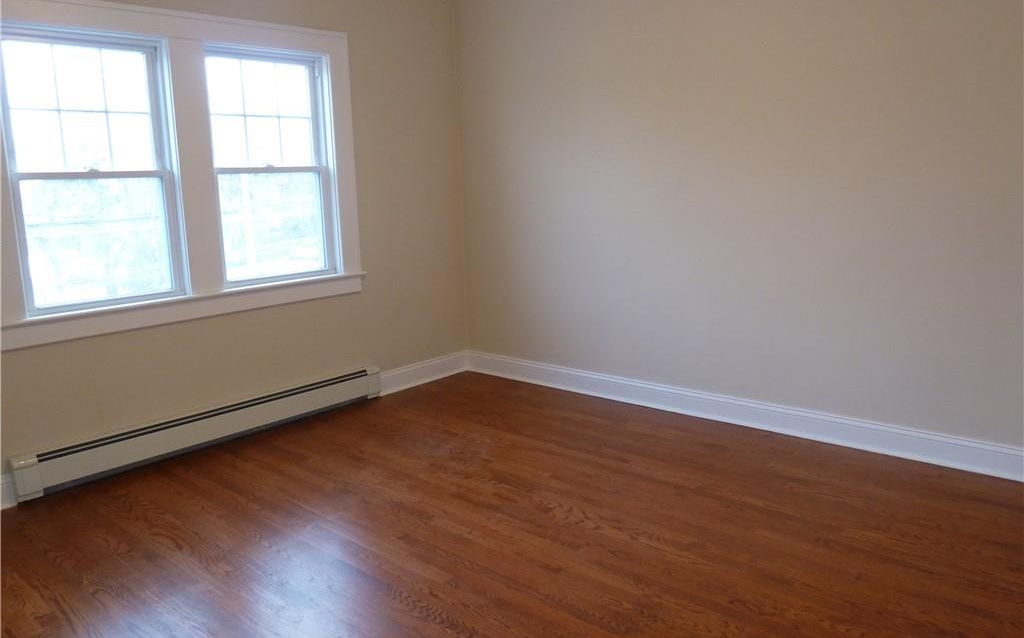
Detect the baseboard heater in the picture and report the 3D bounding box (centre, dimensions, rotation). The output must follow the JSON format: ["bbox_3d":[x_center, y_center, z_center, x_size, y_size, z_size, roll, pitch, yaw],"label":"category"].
[{"bbox_3d":[-1.477,0.541,3.854,0.073,0.173,1.940,7,14,40],"label":"baseboard heater"}]

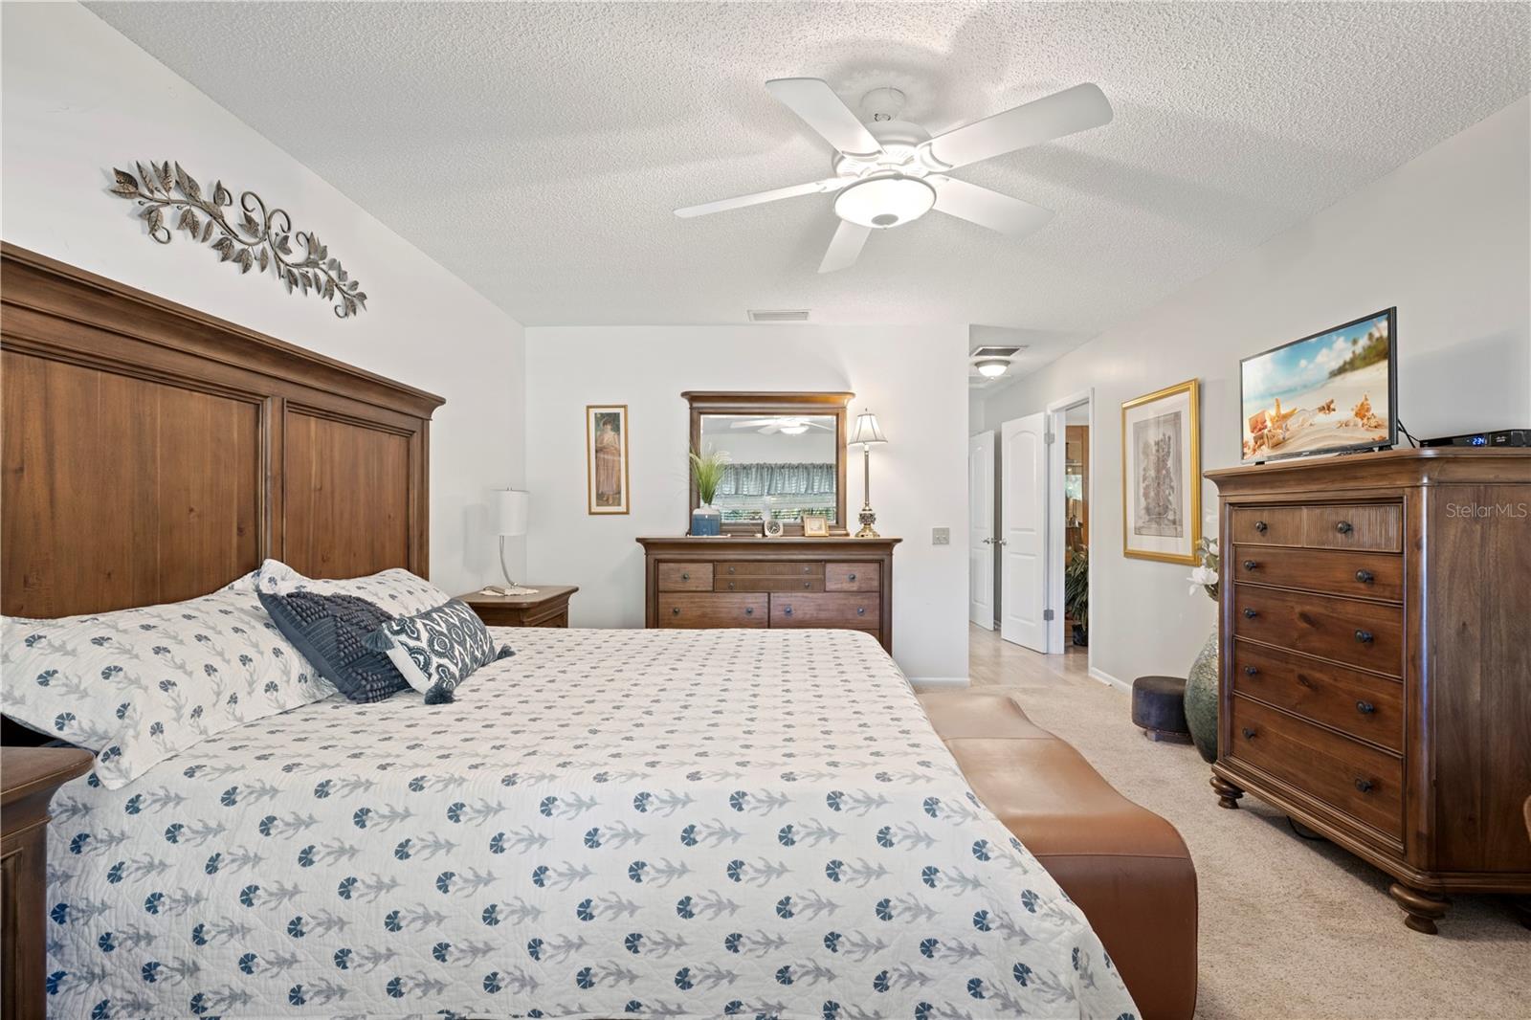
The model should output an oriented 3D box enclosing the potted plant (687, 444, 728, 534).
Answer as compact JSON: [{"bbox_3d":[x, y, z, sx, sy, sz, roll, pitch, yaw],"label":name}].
[{"bbox_3d":[-0.366,-0.122,4.660,0.260,0.588,0.220,0,0,0],"label":"potted plant"}]

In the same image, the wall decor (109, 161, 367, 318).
[{"bbox_3d":[-1.615,-0.861,2.360,0.050,0.285,1.140,0,0,0],"label":"wall decor"}]

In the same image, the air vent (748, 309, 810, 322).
[{"bbox_3d":[0.094,-1.252,4.695,0.400,0.020,0.260,0,0,1],"label":"air vent"}]

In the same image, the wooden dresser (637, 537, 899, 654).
[{"bbox_3d":[0.031,0.688,4.685,1.630,1.030,0.480,0,0,1],"label":"wooden dresser"}]

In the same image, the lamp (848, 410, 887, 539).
[{"bbox_3d":[0.663,-0.240,4.700,0.260,0.833,0.260,0,0,0],"label":"lamp"}]

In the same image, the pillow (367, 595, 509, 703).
[{"bbox_3d":[-0.995,0.415,2.270,0.140,0.280,0.510,-32,0,0],"label":"pillow"}]

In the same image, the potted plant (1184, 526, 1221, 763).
[{"bbox_3d":[2.210,0.600,3.500,0.370,1.220,0.370,0,0,0],"label":"potted plant"}]

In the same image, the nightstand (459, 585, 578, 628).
[{"bbox_3d":[-1.370,0.833,3.910,0.488,0.754,0.735,0,0,0],"label":"nightstand"}]

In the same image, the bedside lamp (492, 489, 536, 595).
[{"bbox_3d":[-1.400,0.168,4.020,0.230,0.576,0.230,0,0,0],"label":"bedside lamp"}]

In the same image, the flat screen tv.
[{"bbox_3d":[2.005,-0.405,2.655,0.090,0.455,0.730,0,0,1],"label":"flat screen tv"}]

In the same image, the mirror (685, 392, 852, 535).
[{"bbox_3d":[0.020,-0.302,4.850,1.117,0.963,0.090,0,0,0],"label":"mirror"}]

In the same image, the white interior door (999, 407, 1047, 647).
[{"bbox_3d":[2.295,0.193,6.410,0.040,2.020,0.715,0,0,-12],"label":"white interior door"}]

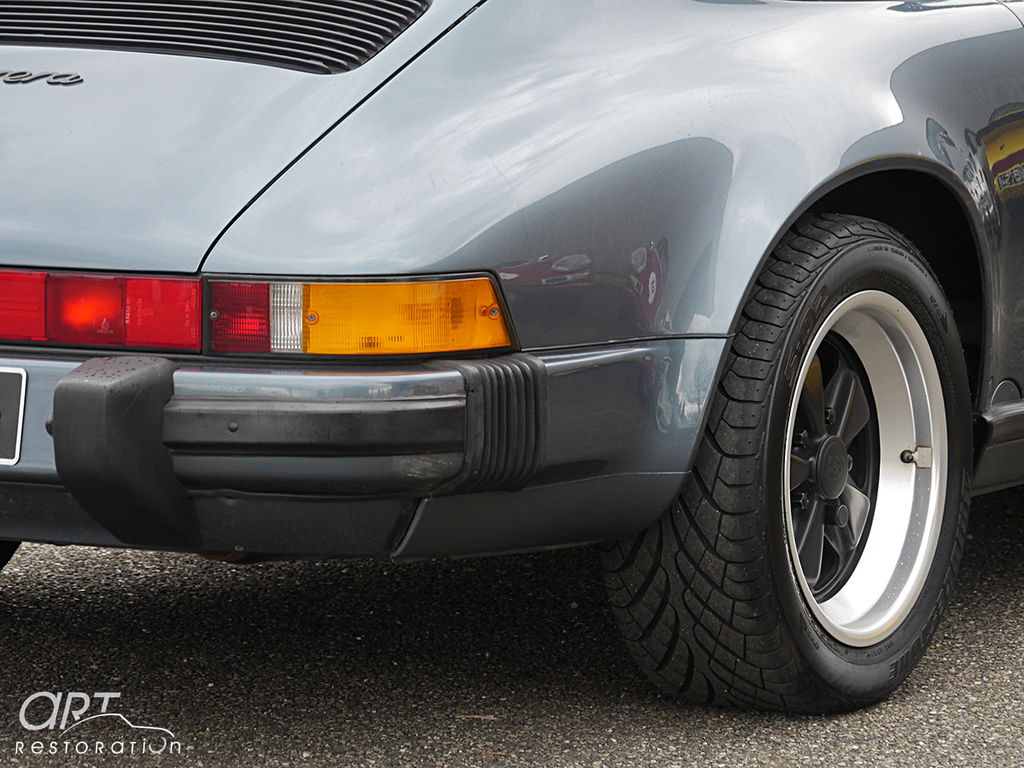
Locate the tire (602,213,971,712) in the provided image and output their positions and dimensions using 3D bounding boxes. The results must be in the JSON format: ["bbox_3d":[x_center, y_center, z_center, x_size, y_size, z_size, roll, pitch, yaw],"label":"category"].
[{"bbox_3d":[0.345,0.097,6.394,0.232,0.624,0.631,4,7,31],"label":"tire"}]

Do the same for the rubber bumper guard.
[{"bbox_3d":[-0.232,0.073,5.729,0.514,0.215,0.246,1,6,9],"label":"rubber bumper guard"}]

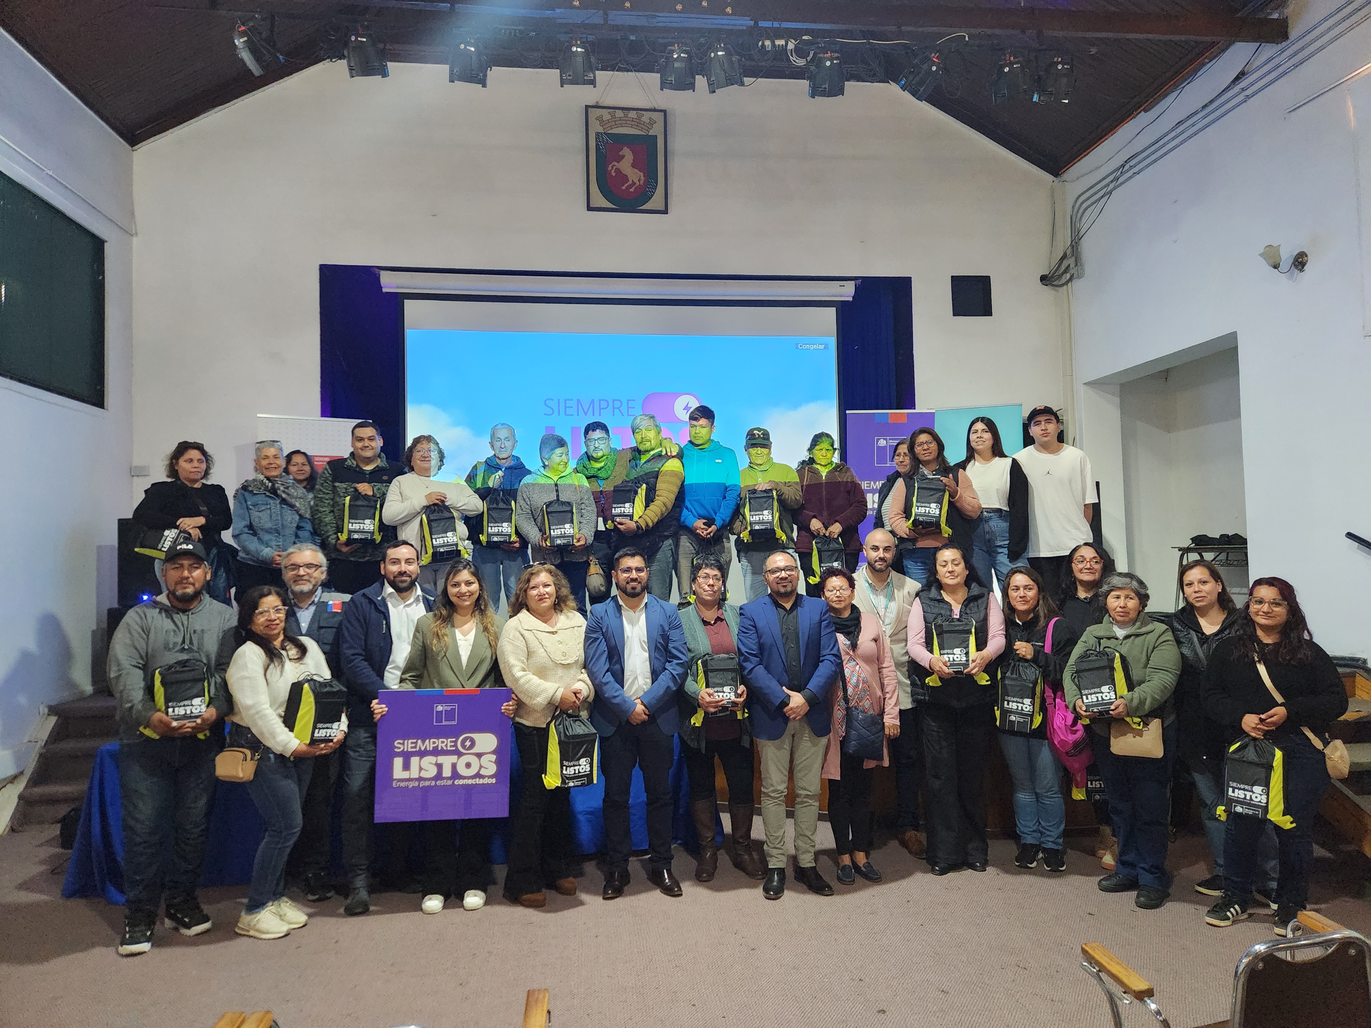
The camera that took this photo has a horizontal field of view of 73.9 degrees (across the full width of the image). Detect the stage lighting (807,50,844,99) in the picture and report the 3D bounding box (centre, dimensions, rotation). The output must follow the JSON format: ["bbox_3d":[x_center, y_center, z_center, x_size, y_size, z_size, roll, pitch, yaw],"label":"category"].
[{"bbox_3d":[0.847,-2.651,5.500,0.240,0.300,0.250,-4,26,-5],"label":"stage lighting"}]

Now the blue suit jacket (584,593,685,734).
[{"bbox_3d":[-0.247,0.753,4.560,0.520,0.700,0.310,-1,-2,-4],"label":"blue suit jacket"}]

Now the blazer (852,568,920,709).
[{"bbox_3d":[1.085,0.672,4.950,0.500,0.750,0.300,-2,-2,8],"label":"blazer"}]

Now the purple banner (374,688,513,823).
[{"bbox_3d":[-1.119,1.116,4.220,0.600,0.605,0.020,2,-3,-12],"label":"purple banner"}]

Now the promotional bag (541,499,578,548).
[{"bbox_3d":[-0.819,0.066,5.900,0.230,0.340,0.150,-1,-6,-8],"label":"promotional bag"}]

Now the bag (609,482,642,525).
[{"bbox_3d":[-0.414,-0.075,6.350,0.210,0.310,0.140,-2,-3,23],"label":"bag"}]

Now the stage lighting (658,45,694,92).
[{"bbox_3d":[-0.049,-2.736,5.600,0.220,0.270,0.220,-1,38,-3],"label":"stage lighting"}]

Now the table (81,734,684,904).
[{"bbox_3d":[-1.544,1.546,5.136,3.200,0.740,0.750,-1,-3,-9],"label":"table"}]

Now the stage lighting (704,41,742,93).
[{"bbox_3d":[0.237,-2.789,5.681,0.230,0.280,0.240,-2,35,11],"label":"stage lighting"}]

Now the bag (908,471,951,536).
[{"bbox_3d":[1.466,-0.061,5.470,0.230,0.360,0.150,2,-7,26],"label":"bag"}]

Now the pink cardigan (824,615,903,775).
[{"bbox_3d":[0.913,0.946,4.777,0.430,0.840,0.310,-1,-3,2],"label":"pink cardigan"}]

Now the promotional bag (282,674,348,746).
[{"bbox_3d":[-1.637,0.874,4.030,0.150,0.320,0.210,-3,-11,32],"label":"promotional bag"}]

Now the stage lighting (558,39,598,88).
[{"bbox_3d":[-0.653,-2.751,5.558,0.230,0.280,0.240,-1,34,-8],"label":"stage lighting"}]

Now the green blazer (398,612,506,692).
[{"bbox_3d":[-1.107,0.789,4.370,0.540,0.650,0.330,-1,-2,-14],"label":"green blazer"}]

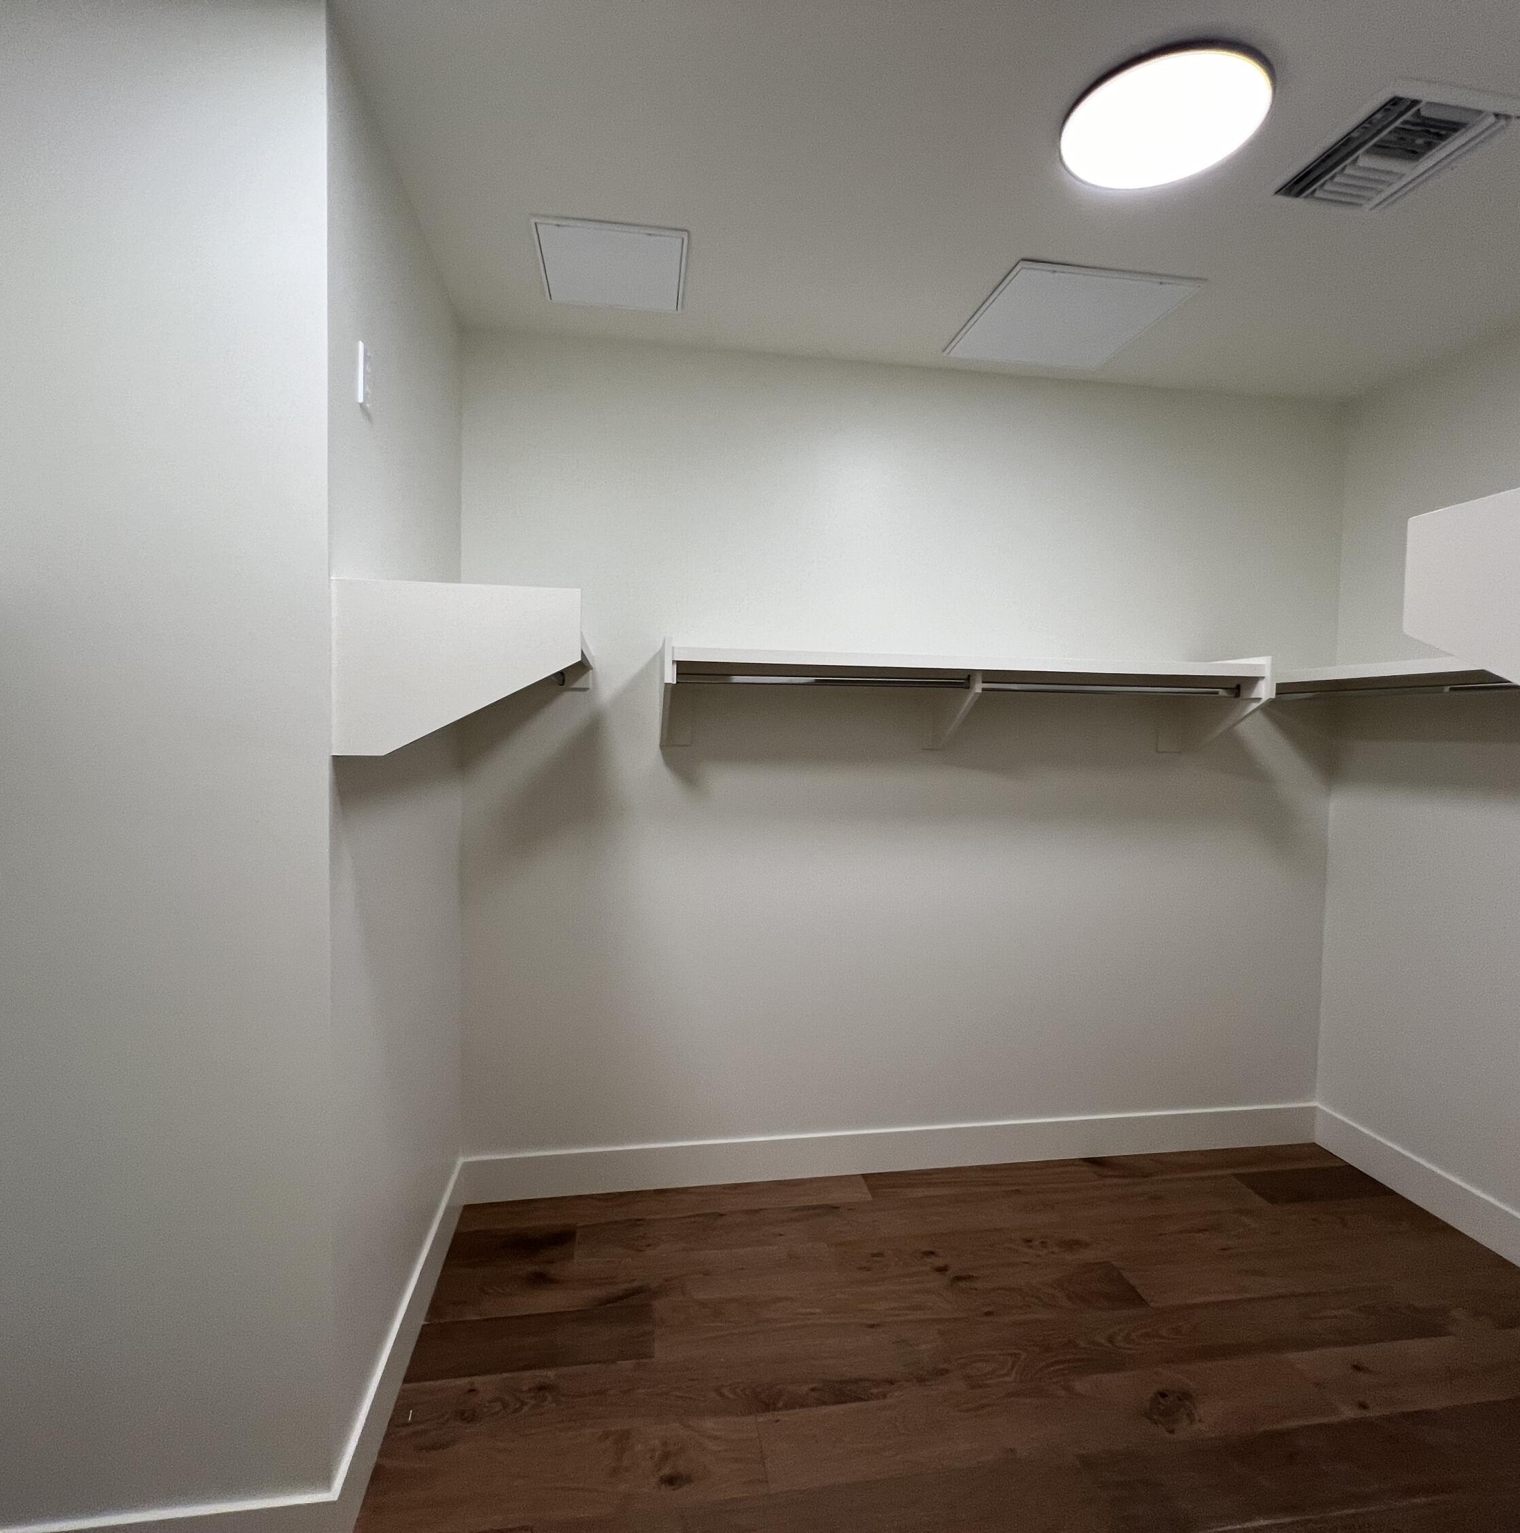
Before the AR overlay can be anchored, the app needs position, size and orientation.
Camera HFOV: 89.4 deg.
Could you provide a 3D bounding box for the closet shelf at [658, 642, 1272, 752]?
[{"bbox_3d":[0.596,-0.188,2.252,1.750,0.284,0.311,0,2,-9],"label":"closet shelf"}]

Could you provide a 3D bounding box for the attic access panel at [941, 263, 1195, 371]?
[{"bbox_3d":[0.825,-1.207,2.087,0.487,0.020,0.470,0,2,-9],"label":"attic access panel"}]

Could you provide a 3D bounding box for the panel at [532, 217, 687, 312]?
[{"bbox_3d":[-0.358,-1.216,1.883,0.349,0.020,0.342,0,2,-9],"label":"panel"}]

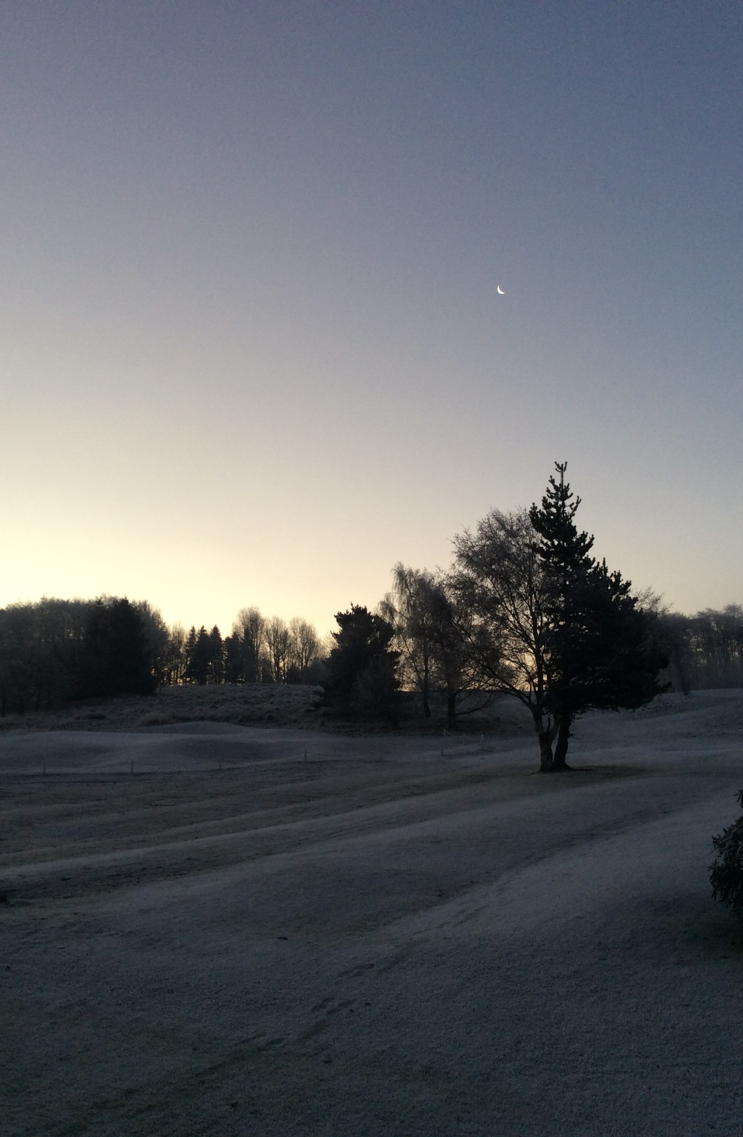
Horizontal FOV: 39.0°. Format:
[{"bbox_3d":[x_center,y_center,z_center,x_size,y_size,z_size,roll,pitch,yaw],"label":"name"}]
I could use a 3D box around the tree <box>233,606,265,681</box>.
[{"bbox_3d":[-16.094,9.945,137.732,4.310,10.000,4.190,0,-6,0],"label":"tree"}]

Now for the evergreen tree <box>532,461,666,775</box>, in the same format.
[{"bbox_3d":[7.377,1.462,34.041,4.520,9.980,4.390,0,-6,0],"label":"evergreen tree"}]

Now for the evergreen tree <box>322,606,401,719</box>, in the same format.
[{"bbox_3d":[-0.625,5.098,56.782,4.280,6.320,4.150,0,-6,0],"label":"evergreen tree"}]

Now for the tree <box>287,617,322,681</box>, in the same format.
[{"bbox_3d":[-8.742,10.643,137.656,4.550,8.600,4.410,0,-6,0],"label":"tree"}]

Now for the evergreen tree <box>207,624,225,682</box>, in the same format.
[{"bbox_3d":[-19.259,10.681,129.605,2.190,7.430,2.130,0,-6,0],"label":"evergreen tree"}]

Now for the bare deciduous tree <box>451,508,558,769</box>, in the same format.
[{"bbox_3d":[4.556,2.242,33.957,3.970,8.460,3.850,0,-6,0],"label":"bare deciduous tree"}]

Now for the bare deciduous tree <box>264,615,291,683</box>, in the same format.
[{"bbox_3d":[-12.297,10.584,137.663,3.500,8.950,3.390,0,-6,0],"label":"bare deciduous tree"}]

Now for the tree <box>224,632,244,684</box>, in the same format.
[{"bbox_3d":[-17.004,11.118,129.557,2.520,6.560,2.450,0,-6,0],"label":"tree"}]

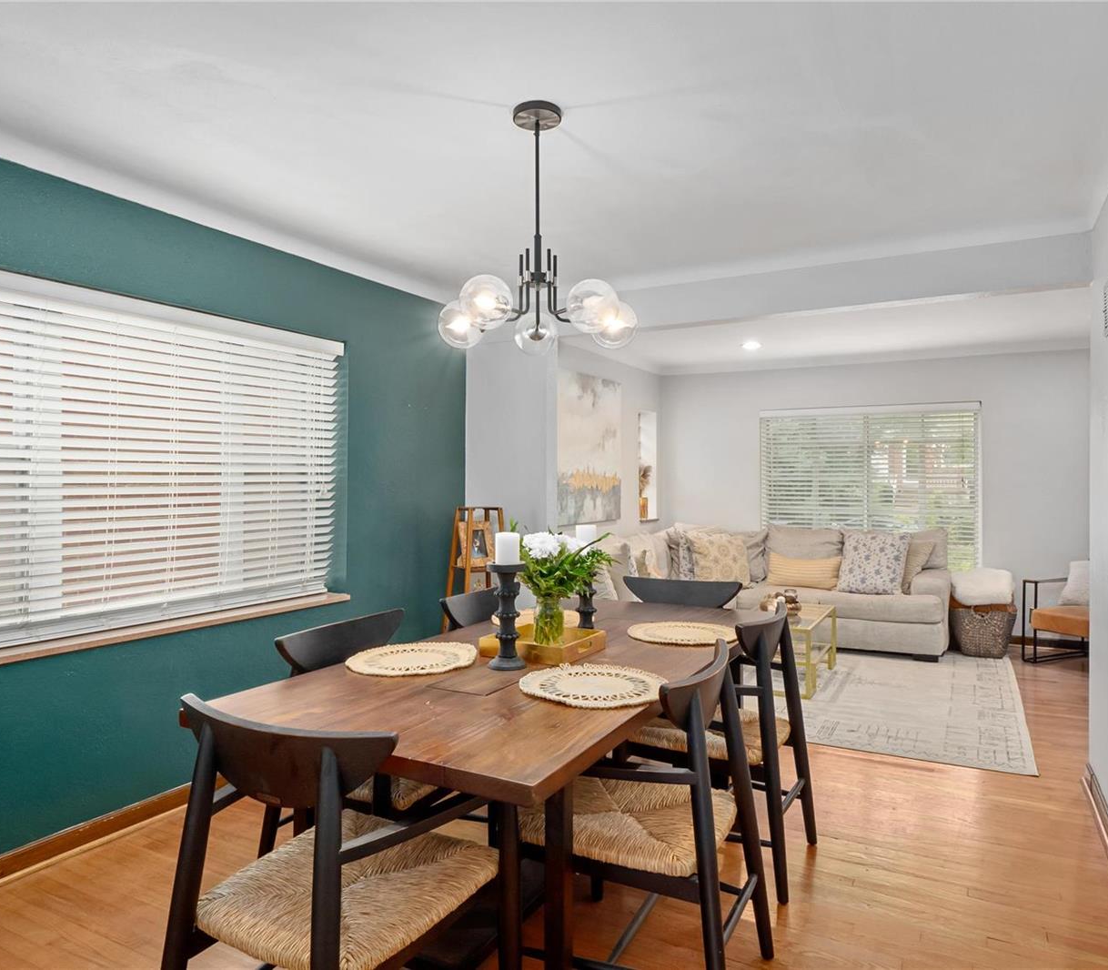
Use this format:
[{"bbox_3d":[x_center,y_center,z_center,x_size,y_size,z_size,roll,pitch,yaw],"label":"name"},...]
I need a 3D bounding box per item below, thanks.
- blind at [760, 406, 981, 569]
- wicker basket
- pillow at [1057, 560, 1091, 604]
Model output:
[{"bbox_3d":[2.496,0.033,6.495,1.680,1.335,0.060,0,1,28],"label":"blind"},{"bbox_3d":[3.095,1.037,5.850,0.460,0.360,0.370,0,1,28],"label":"wicker basket"},{"bbox_3d":[3.651,0.660,5.464,0.140,0.400,0.430,25,-15,-36],"label":"pillow"}]

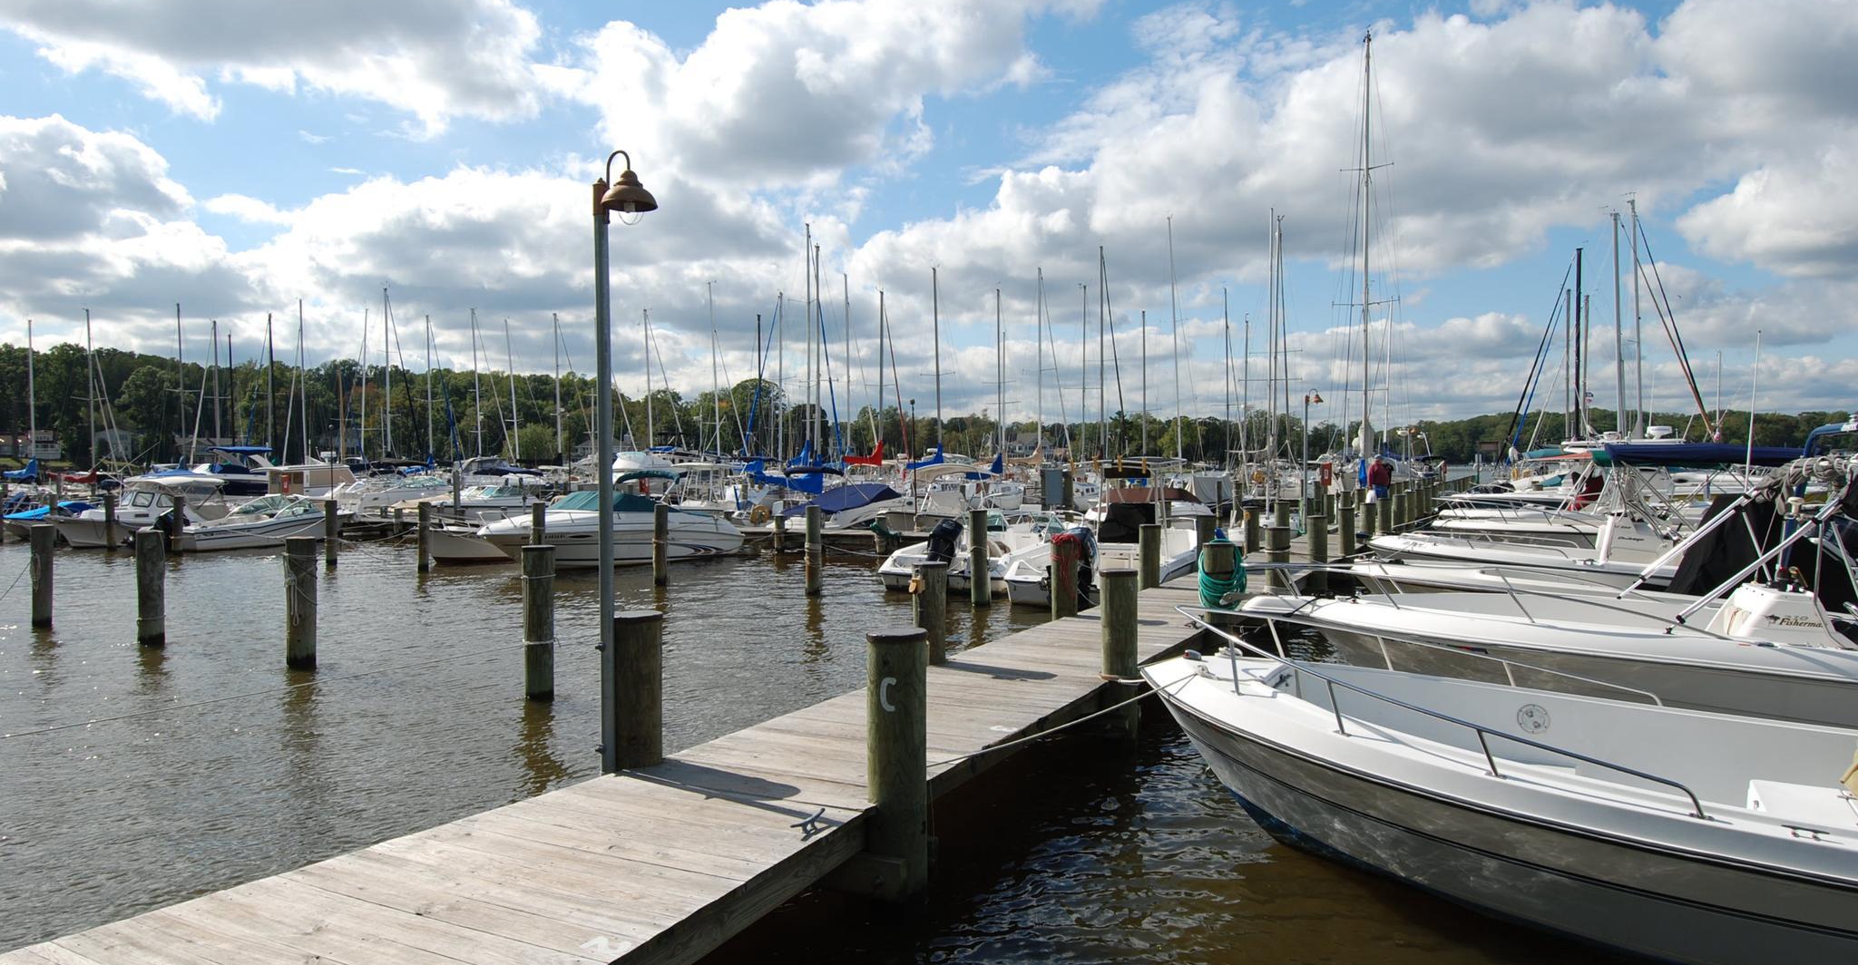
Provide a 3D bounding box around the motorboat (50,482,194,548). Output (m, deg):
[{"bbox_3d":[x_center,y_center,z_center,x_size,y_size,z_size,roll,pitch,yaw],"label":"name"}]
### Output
[{"bbox_3d":[-22.715,0.777,32.014,2.100,2.000,5.300,0,1,24],"label":"motorboat"}]

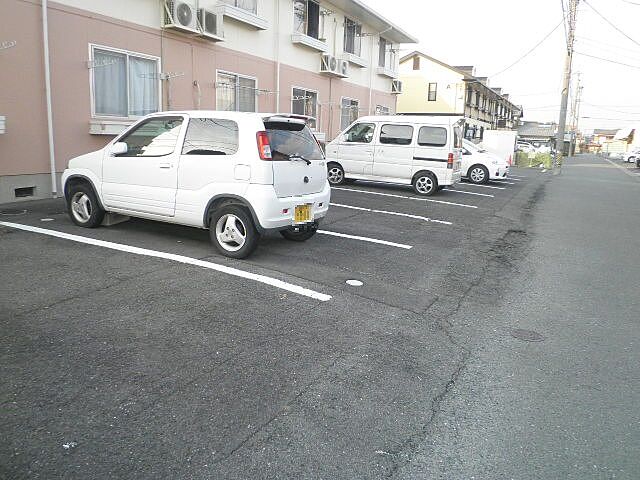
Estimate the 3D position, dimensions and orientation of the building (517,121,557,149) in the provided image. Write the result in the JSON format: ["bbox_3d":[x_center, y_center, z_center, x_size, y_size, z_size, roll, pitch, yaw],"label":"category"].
[{"bbox_3d":[28.292,-13.740,64.000,7.500,4.100,6.500,10,15,26],"label":"building"}]

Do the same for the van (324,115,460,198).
[{"bbox_3d":[1.886,-2.306,12.692,3.395,1.880,1.475,9,14,23],"label":"van"}]

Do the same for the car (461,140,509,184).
[{"bbox_3d":[4.344,-2.839,16.445,4.200,1.490,1.710,10,15,25],"label":"car"}]

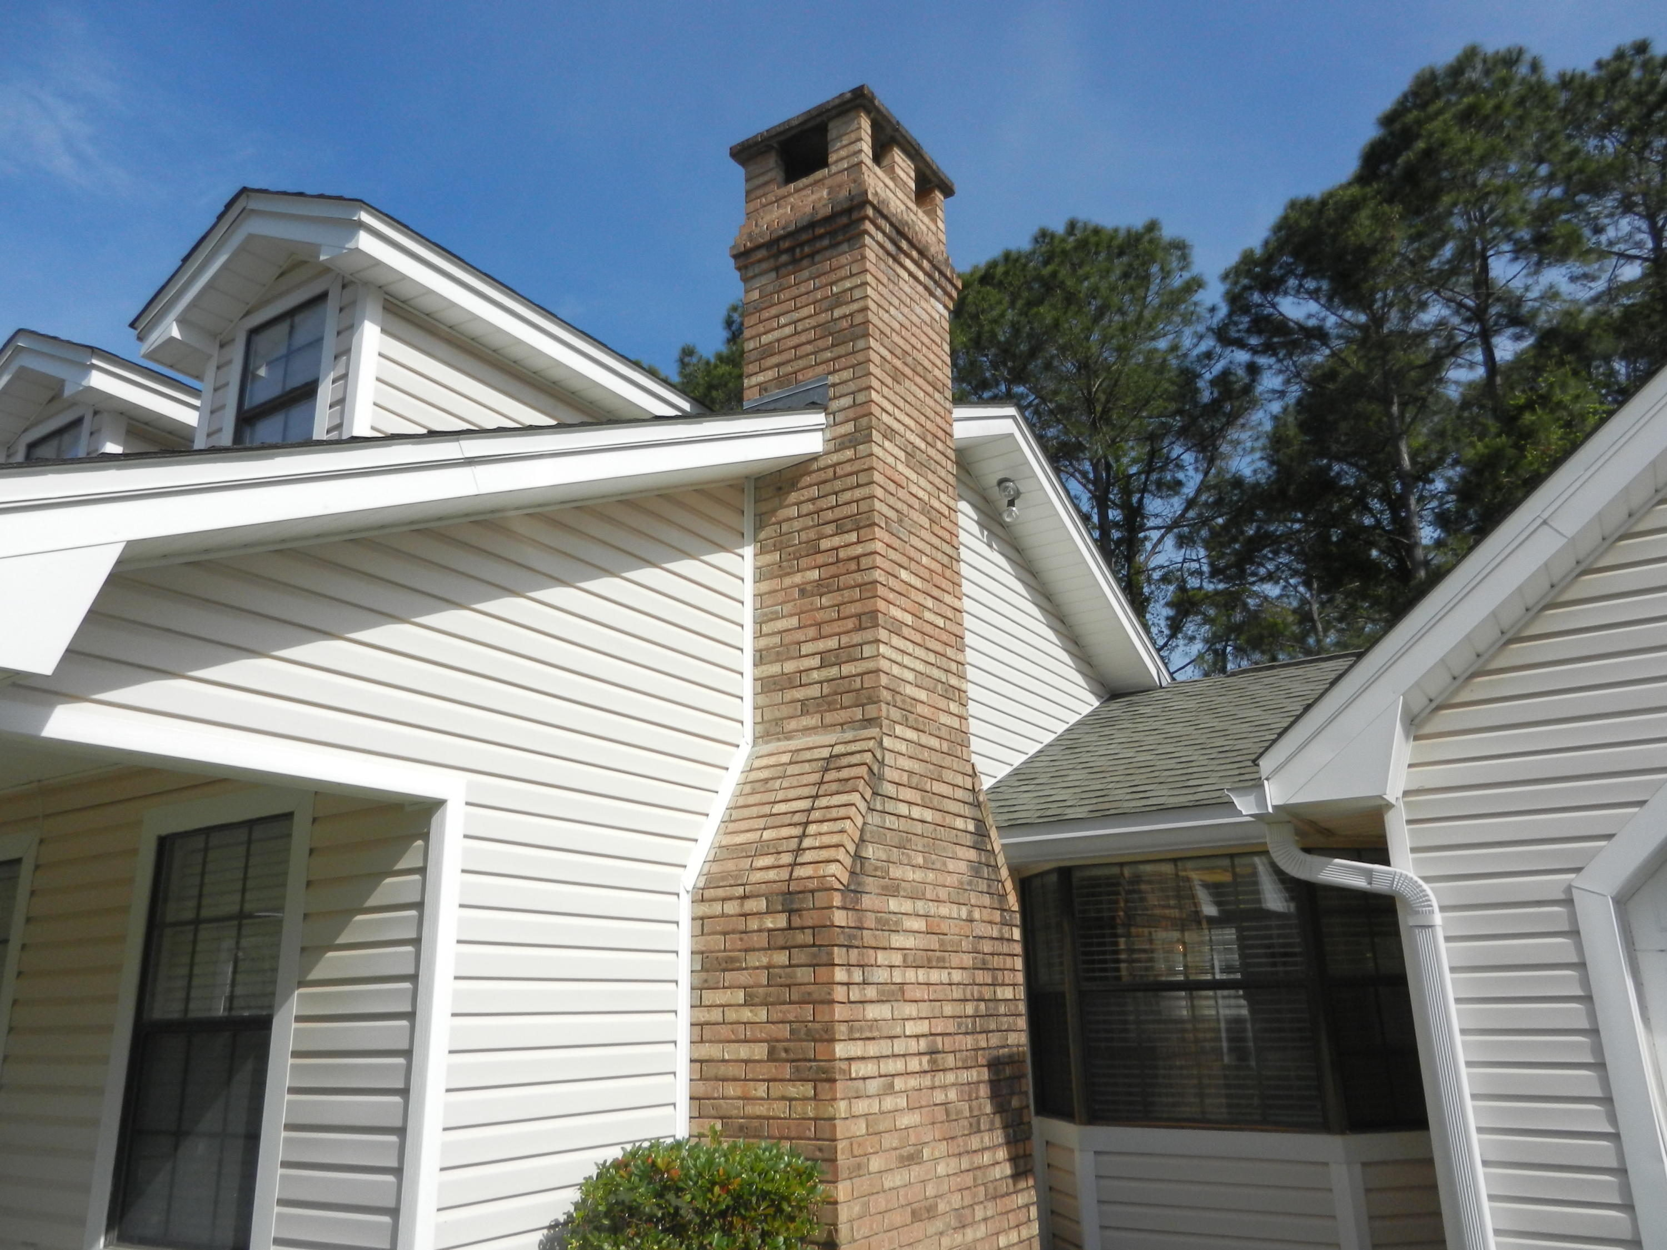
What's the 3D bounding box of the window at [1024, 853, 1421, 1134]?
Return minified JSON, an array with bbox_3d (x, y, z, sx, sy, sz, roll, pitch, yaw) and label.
[{"bbox_3d":[1.902,1.900,6.251,2.160,1.320,0.440,-12,-21,31],"label":"window"}]

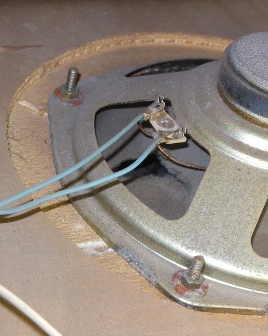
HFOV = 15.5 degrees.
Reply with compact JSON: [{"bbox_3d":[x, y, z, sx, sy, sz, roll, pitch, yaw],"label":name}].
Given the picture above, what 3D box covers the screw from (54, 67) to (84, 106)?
[{"bbox_3d":[-0.026,-0.035,0.414,0.013,0.014,0.013,15,39,0],"label":"screw"}]

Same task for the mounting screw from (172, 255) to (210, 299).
[{"bbox_3d":[0.021,0.036,0.344,0.013,0.014,0.013,15,39,0],"label":"mounting screw"}]

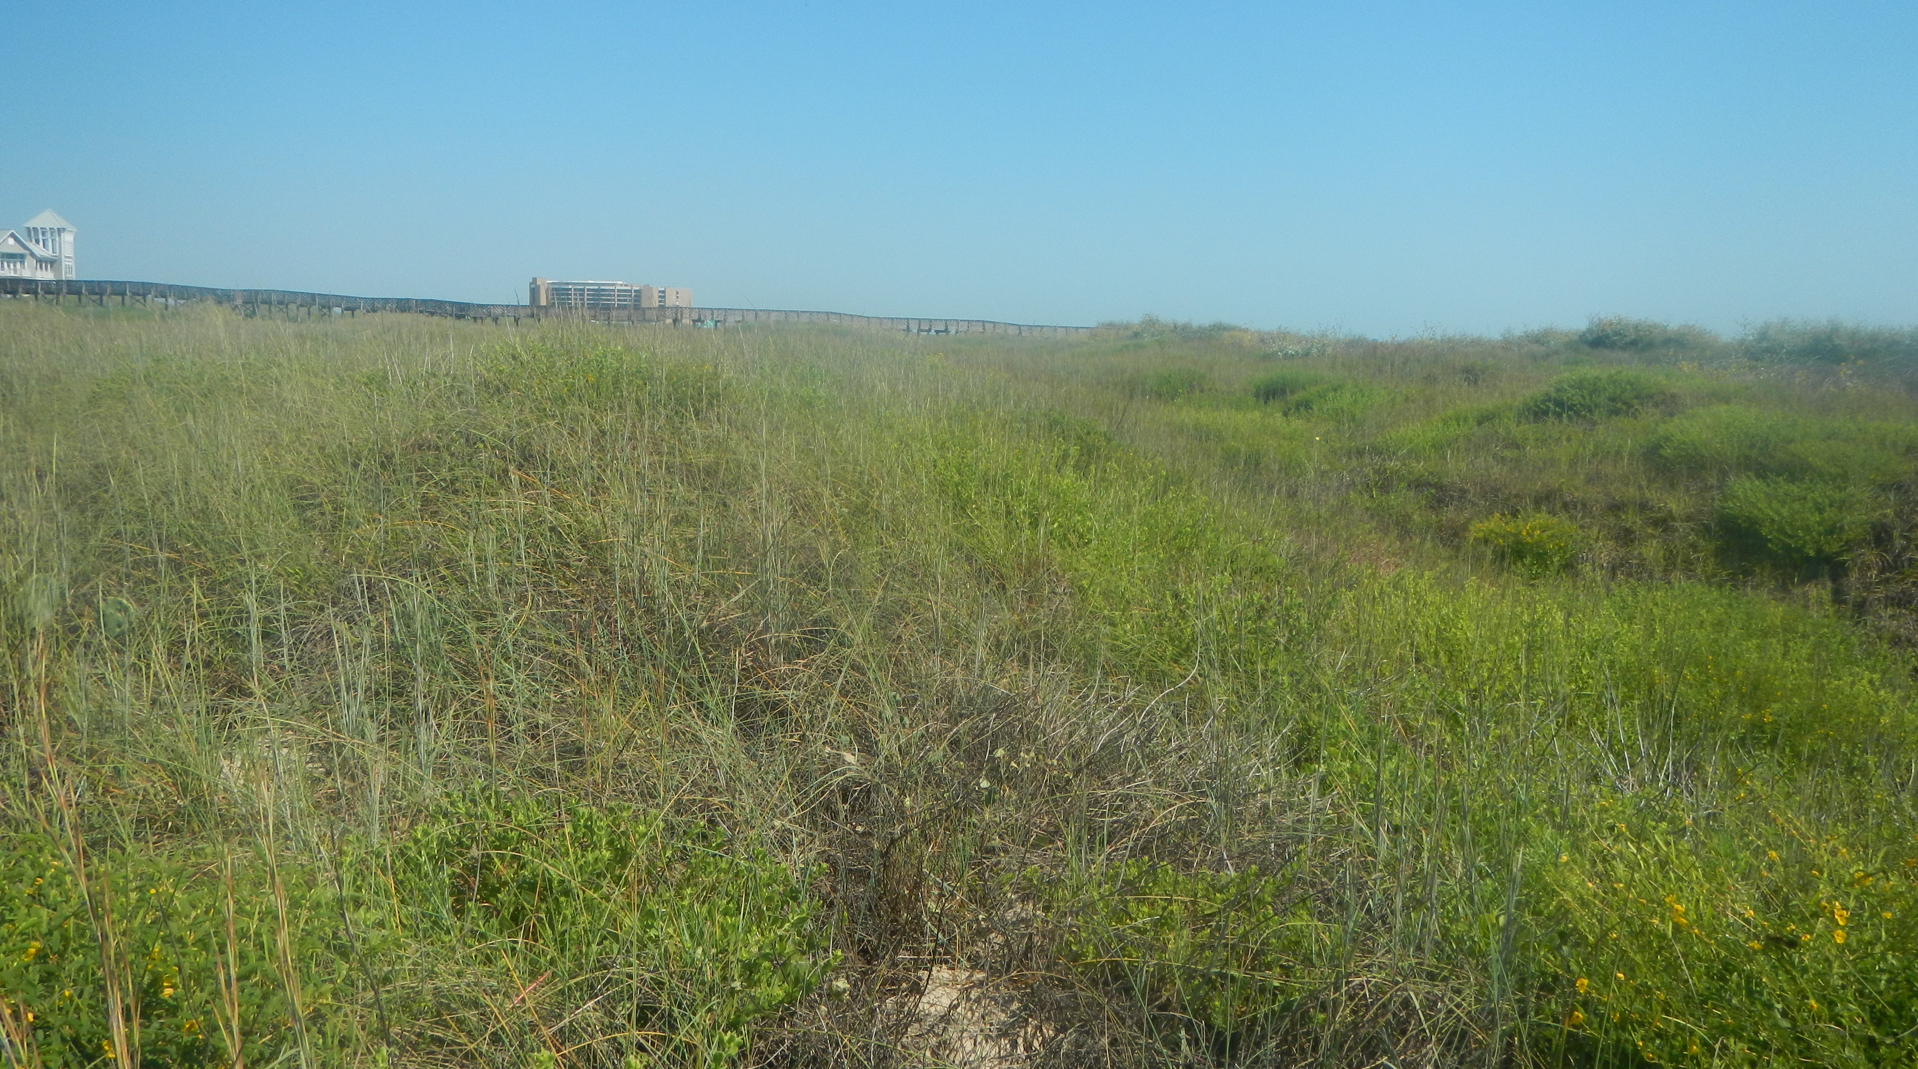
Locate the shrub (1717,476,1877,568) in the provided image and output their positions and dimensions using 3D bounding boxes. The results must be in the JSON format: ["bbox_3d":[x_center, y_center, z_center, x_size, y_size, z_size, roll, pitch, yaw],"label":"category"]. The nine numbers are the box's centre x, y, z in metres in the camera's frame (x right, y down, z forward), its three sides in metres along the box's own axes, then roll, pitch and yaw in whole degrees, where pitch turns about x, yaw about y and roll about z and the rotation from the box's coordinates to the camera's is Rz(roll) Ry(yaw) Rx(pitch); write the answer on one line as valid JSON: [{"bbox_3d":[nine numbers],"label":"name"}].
[{"bbox_3d":[7.558,-0.115,14.000,1.270,0.800,1.250,6,9,28],"label":"shrub"}]

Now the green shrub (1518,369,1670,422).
[{"bbox_3d":[9.828,-2.156,24.000,2.170,0.770,2.000,5,8,22],"label":"green shrub"}]

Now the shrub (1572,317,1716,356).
[{"bbox_3d":[15.499,-4.479,35.000,2.910,0.850,2.500,5,8,23],"label":"shrub"}]

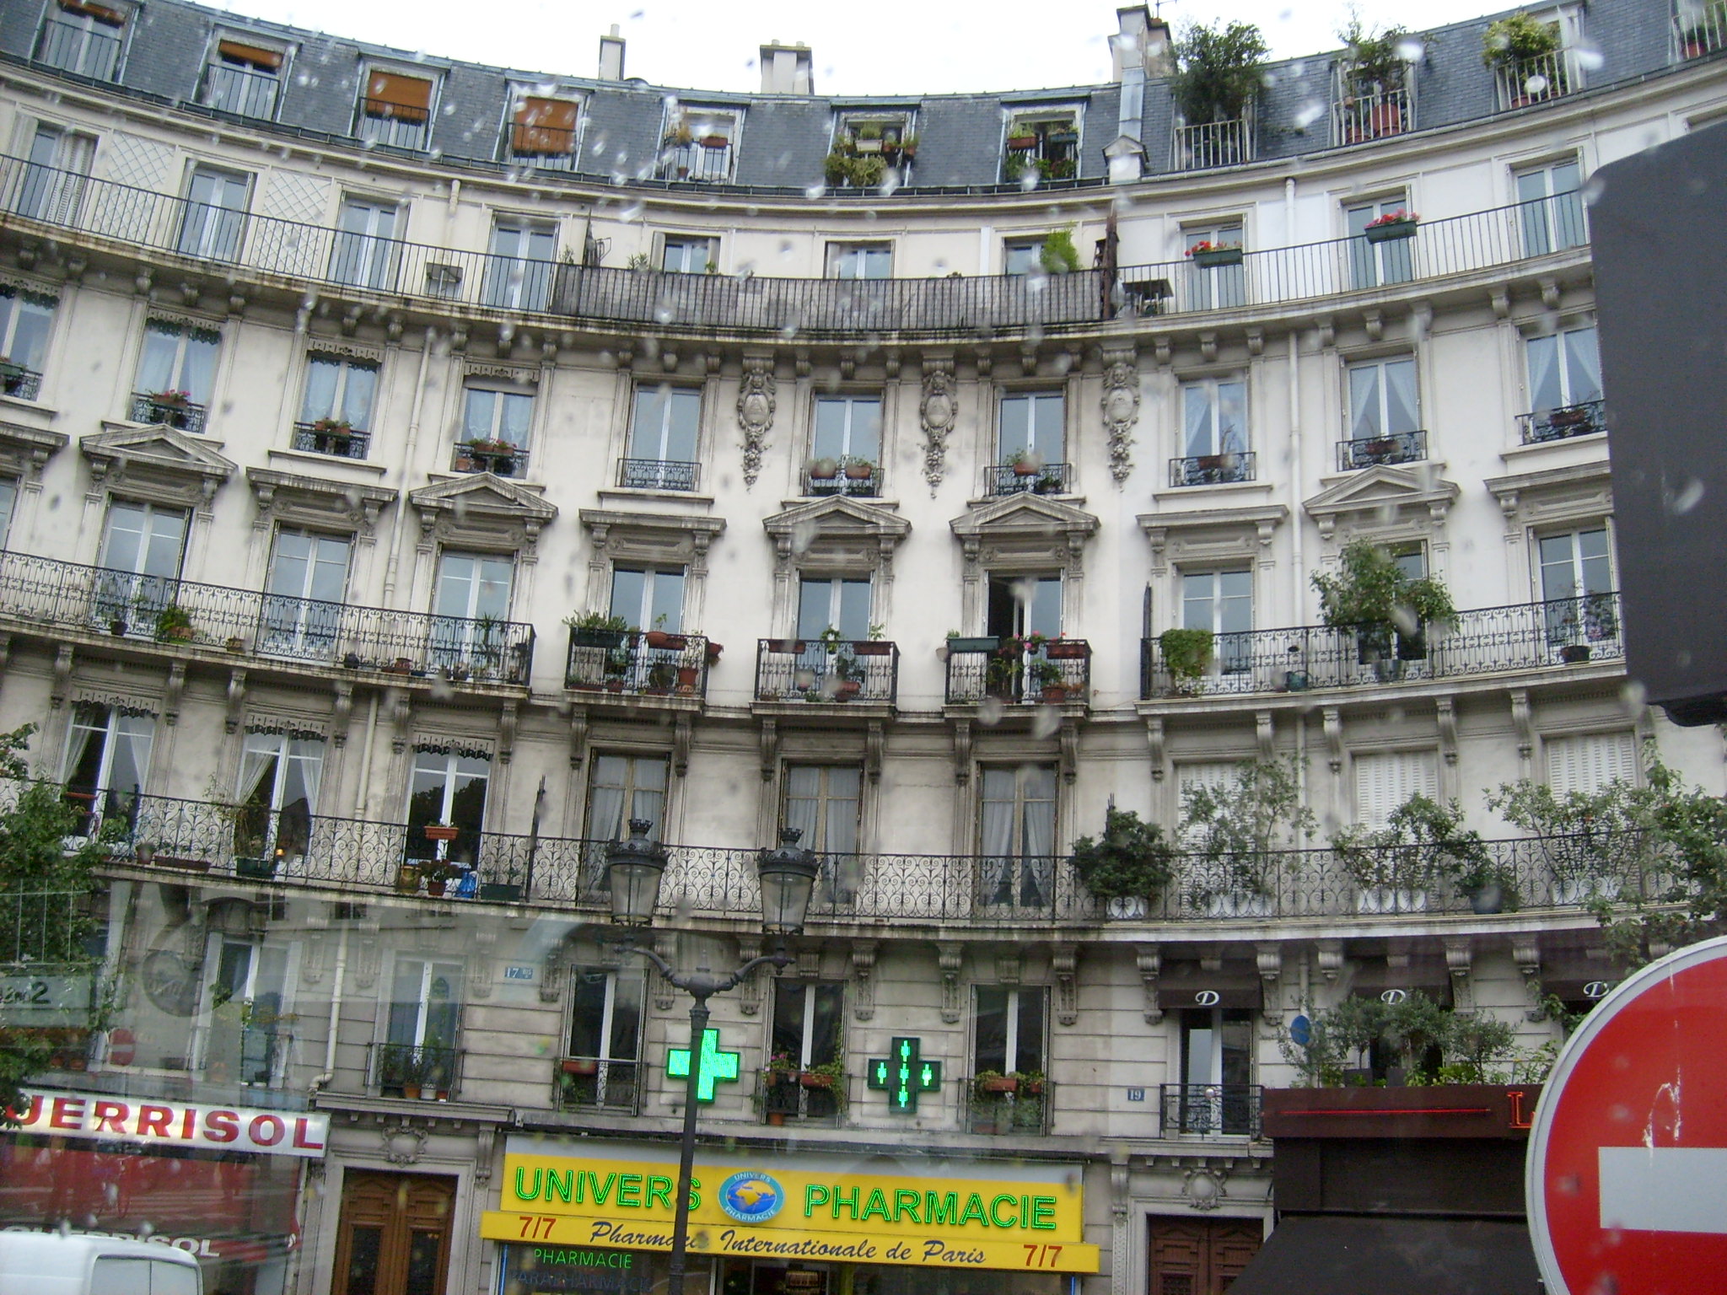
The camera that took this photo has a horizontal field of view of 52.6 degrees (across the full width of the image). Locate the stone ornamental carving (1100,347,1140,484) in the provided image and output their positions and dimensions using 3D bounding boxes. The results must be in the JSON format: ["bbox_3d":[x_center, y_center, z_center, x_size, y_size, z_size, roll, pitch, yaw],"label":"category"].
[{"bbox_3d":[4.195,-3.801,28.547,0.600,2.330,0.220,-2,-19,16],"label":"stone ornamental carving"}]

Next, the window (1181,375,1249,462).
[{"bbox_3d":[5.444,-3.403,27.099,1.032,1.687,0.200,-3,-20,18],"label":"window"}]

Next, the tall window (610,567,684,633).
[{"bbox_3d":[-3.404,-0.337,27.276,1.147,1.999,0.200,4,-19,-2],"label":"tall window"}]

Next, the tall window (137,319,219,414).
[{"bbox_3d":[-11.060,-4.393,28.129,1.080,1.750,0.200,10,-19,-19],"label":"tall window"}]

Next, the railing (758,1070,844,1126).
[{"bbox_3d":[-0.892,6.593,25.507,1.300,0.820,0.250,1,-19,5],"label":"railing"}]

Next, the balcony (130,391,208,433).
[{"bbox_3d":[-11.023,-3.730,27.718,1.150,0.440,0.200,10,-19,-19],"label":"balcony"}]

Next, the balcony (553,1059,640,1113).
[{"bbox_3d":[-4.047,6.768,26.870,1.360,0.754,0.220,4,-17,-2],"label":"balcony"}]

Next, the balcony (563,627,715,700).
[{"bbox_3d":[-3.664,0.340,28.553,2.252,1.030,0.630,4,-17,-2],"label":"balcony"}]

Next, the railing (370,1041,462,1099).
[{"bbox_3d":[-6.510,6.149,25.405,1.310,0.780,0.250,6,-19,-8],"label":"railing"}]

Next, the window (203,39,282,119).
[{"bbox_3d":[-10.616,-9.690,29.866,1.120,1.330,0.200,9,-19,-18],"label":"window"}]

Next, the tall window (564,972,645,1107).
[{"bbox_3d":[-4.047,6.157,27.308,1.204,2.203,0.200,4,-17,-2],"label":"tall window"}]

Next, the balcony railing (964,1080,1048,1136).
[{"bbox_3d":[2.085,6.672,25.413,1.270,0.780,0.300,-1,-19,12],"label":"balcony railing"}]

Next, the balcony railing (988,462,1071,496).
[{"bbox_3d":[2.577,-2.598,27.116,1.285,0.531,0.300,-1,-20,12],"label":"balcony railing"}]

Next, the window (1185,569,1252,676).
[{"bbox_3d":[5.653,-0.344,27.879,1.175,1.943,0.150,-3,-18,20],"label":"window"}]

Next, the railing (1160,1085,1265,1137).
[{"bbox_3d":[4.836,6.454,24.282,1.440,0.730,0.280,-3,-20,19],"label":"railing"}]

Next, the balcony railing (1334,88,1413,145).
[{"bbox_3d":[8.448,-8.688,28.916,1.240,0.833,0.300,-6,-19,27],"label":"balcony railing"}]

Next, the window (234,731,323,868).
[{"bbox_3d":[-8.553,2.318,25.535,1.137,2.087,0.200,8,-20,-13],"label":"window"}]

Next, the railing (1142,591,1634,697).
[{"bbox_3d":[7.191,0.119,24.194,6.556,0.914,0.983,-6,-21,24],"label":"railing"}]

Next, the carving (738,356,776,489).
[{"bbox_3d":[-1.859,-3.841,30.111,0.653,2.444,0.280,3,-17,2],"label":"carving"}]

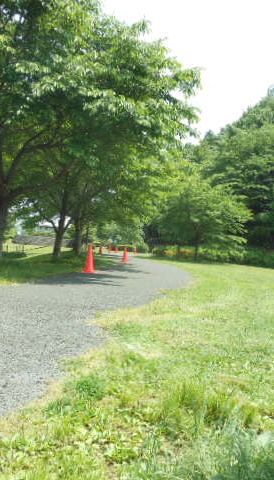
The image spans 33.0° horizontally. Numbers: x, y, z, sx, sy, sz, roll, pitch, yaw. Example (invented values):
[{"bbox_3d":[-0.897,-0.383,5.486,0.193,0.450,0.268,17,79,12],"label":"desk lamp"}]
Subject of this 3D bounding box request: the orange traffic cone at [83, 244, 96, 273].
[{"bbox_3d":[-1.144,0.451,11.200,0.380,0.700,0.380,1,-2,-6],"label":"orange traffic cone"}]

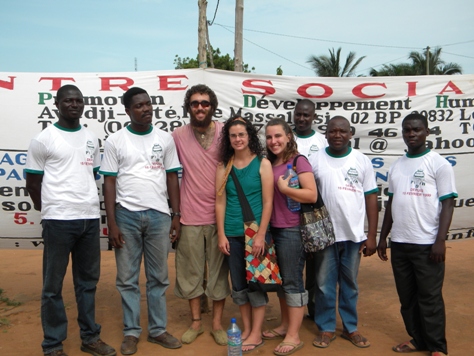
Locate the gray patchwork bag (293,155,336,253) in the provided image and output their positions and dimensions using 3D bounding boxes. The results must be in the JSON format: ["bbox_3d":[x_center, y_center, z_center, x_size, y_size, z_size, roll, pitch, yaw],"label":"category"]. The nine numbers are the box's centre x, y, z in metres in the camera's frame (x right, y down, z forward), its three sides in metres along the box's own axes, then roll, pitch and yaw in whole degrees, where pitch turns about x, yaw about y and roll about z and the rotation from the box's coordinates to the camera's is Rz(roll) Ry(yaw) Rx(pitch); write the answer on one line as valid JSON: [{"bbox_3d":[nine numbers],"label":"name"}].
[{"bbox_3d":[0.555,0.180,3.970,0.310,0.690,0.140,-1,3,-24],"label":"gray patchwork bag"}]

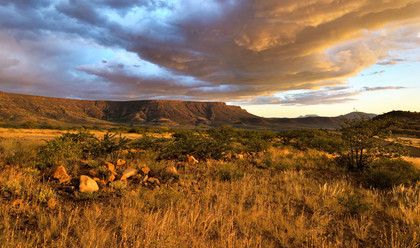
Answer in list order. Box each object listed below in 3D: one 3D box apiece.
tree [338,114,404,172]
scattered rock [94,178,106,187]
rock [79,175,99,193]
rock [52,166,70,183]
[{"bbox_3d":[6.340,0.766,8.700,2.591,2.277,2.300,0,-1,0],"label":"tree"},{"bbox_3d":[-3.020,1.601,6.100,0.320,0.206,0.264,0,-1,-26],"label":"scattered rock"},{"bbox_3d":[-3.159,1.574,5.800,0.498,0.449,0.410,0,-1,-29],"label":"rock"},{"bbox_3d":[-4.208,1.446,6.300,0.469,0.477,0.387,0,-1,-34],"label":"rock"}]

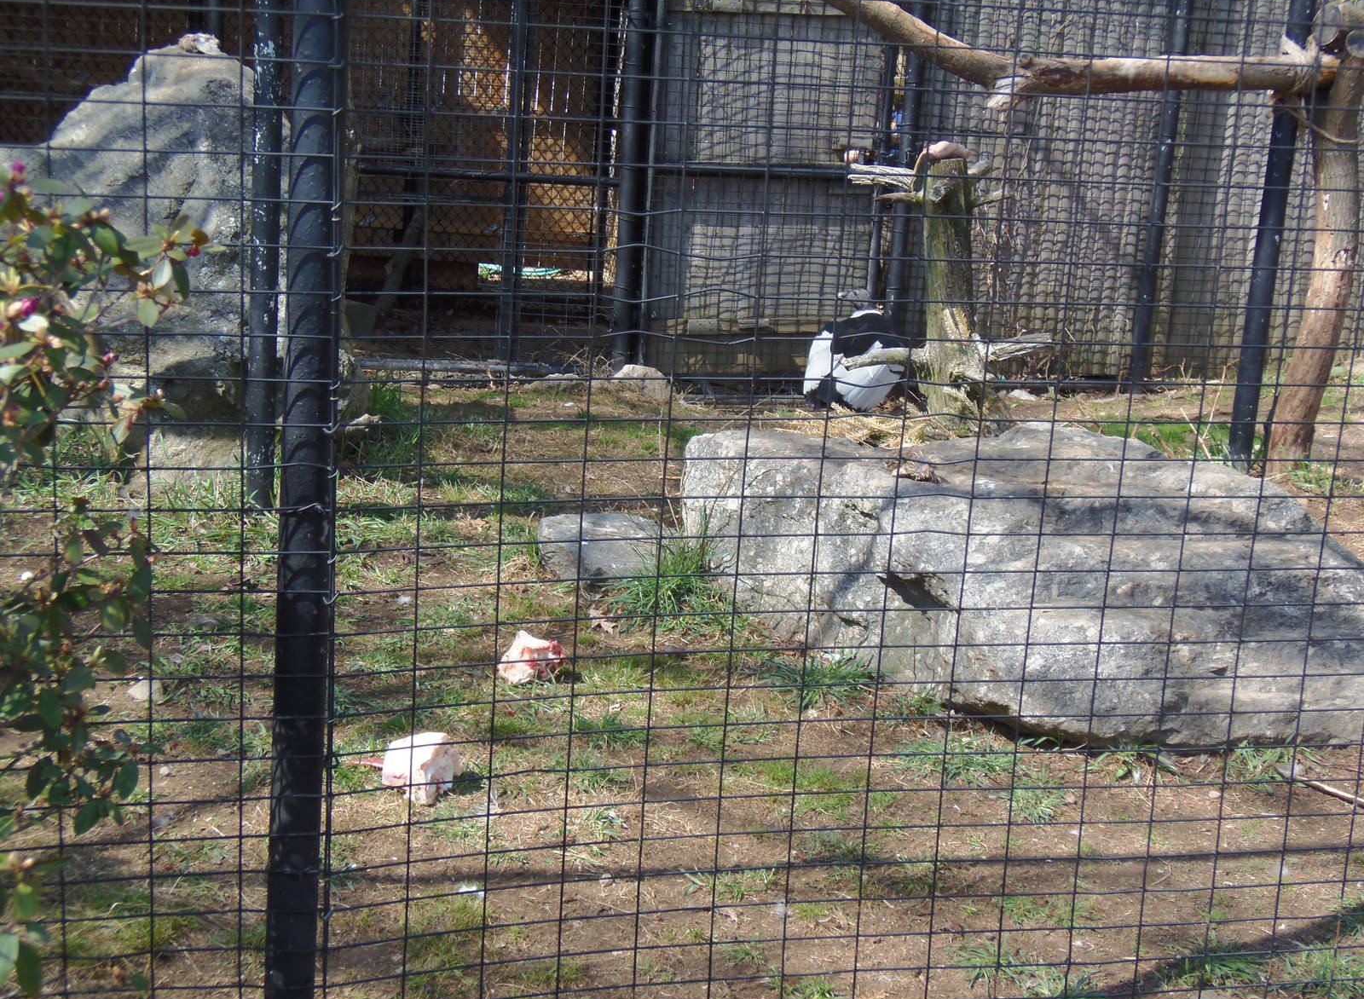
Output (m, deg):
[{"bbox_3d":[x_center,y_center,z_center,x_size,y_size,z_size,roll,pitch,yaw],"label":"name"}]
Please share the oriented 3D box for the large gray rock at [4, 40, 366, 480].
[{"bbox_3d":[-1.797,-0.882,6.966,1.280,1.520,0.900,6,13,10],"label":"large gray rock"}]

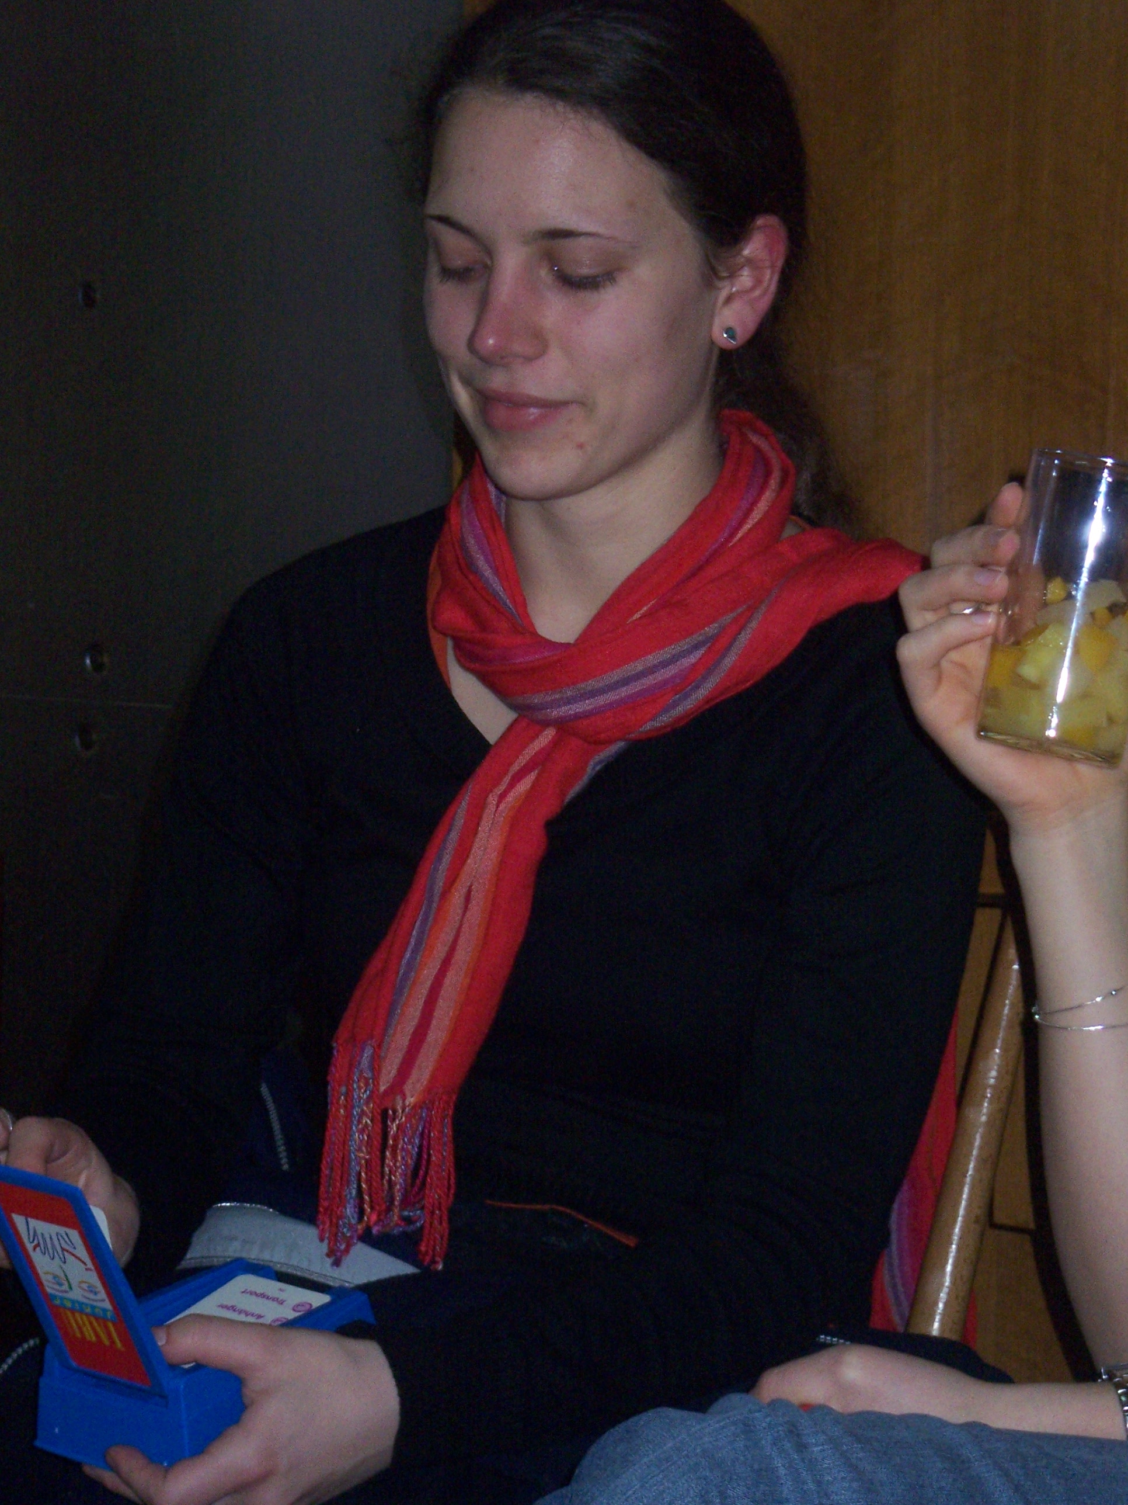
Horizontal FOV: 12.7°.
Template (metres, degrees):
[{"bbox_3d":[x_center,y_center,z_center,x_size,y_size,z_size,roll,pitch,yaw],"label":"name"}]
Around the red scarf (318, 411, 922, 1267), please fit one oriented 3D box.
[{"bbox_3d":[0.030,0.035,2.370,0.250,0.380,0.280,5,10,25],"label":"red scarf"}]

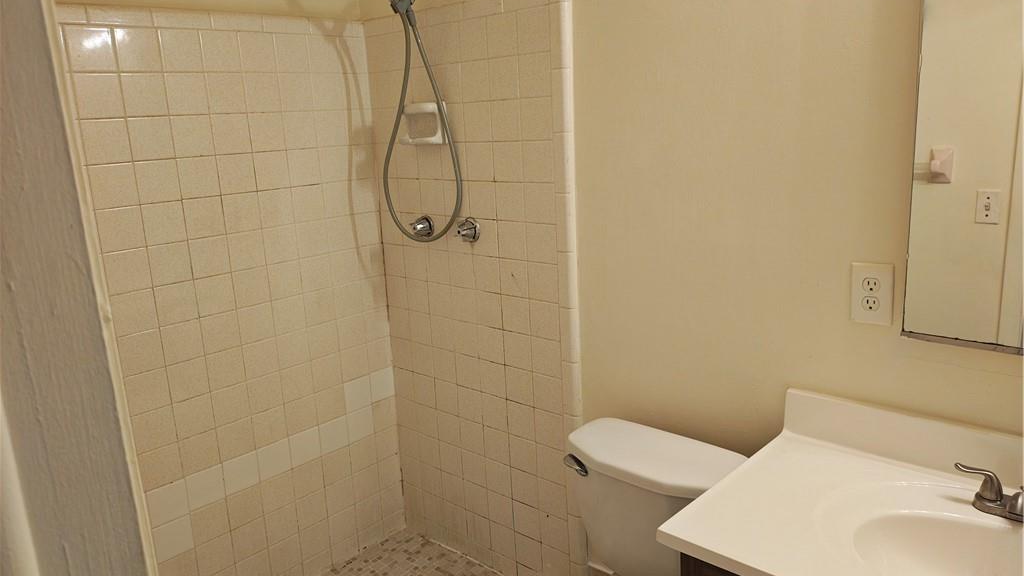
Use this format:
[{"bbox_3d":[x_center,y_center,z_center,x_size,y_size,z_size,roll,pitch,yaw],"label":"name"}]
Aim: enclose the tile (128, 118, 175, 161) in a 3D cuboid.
[{"bbox_3d":[-0.931,-0.385,1.909,0.008,0.108,0.108,9,17,42],"label":"tile"}]

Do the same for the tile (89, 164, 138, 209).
[{"bbox_3d":[-0.999,-0.257,1.856,0.008,0.108,0.108,9,17,42],"label":"tile"}]

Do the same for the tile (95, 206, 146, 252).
[{"bbox_3d":[-0.997,-0.150,1.884,0.009,0.108,0.108,9,17,42],"label":"tile"}]

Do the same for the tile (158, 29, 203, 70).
[{"bbox_3d":[-0.868,-0.620,1.938,0.008,0.108,0.108,9,17,42],"label":"tile"}]

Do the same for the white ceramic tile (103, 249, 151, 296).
[{"bbox_3d":[-0.989,-0.043,1.906,0.009,0.108,0.108,9,17,41],"label":"white ceramic tile"}]

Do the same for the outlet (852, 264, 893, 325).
[{"bbox_3d":[0.718,0.011,1.474,0.078,0.121,0.008,9,17,42],"label":"outlet"}]

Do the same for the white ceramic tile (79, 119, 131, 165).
[{"bbox_3d":[-1.007,-0.364,1.835,0.009,0.108,0.108,9,17,42],"label":"white ceramic tile"}]

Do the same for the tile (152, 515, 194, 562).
[{"bbox_3d":[-0.953,0.704,2.080,0.009,0.108,0.108,9,17,42],"label":"tile"}]

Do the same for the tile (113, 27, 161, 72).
[{"bbox_3d":[-0.944,-0.599,1.864,0.009,0.108,0.108,9,17,42],"label":"tile"}]

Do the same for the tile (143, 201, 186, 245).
[{"bbox_3d":[-0.921,-0.172,1.960,0.009,0.108,0.108,9,17,41],"label":"tile"}]

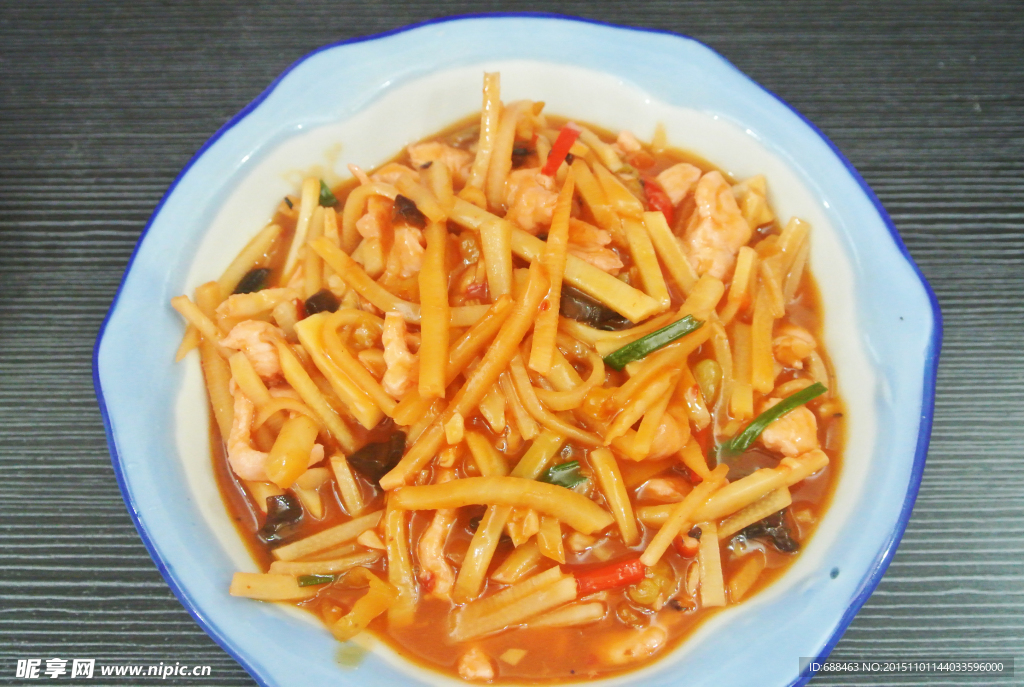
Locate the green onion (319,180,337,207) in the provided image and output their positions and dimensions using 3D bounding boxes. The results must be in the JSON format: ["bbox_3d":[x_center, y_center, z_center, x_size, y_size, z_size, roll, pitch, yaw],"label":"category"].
[{"bbox_3d":[-0.068,-0.054,0.468,0.008,0.006,0.012,-29,68,-14],"label":"green onion"}]

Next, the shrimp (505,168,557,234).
[{"bbox_3d":[0.007,-0.051,0.462,0.018,0.013,0.023,21,66,10],"label":"shrimp"}]

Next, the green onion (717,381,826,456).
[{"bbox_3d":[0.088,0.026,0.432,0.042,0.006,0.008,-30,68,-14],"label":"green onion"}]

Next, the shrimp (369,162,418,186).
[{"bbox_3d":[-0.044,-0.062,0.474,0.020,0.010,0.012,-7,64,-4],"label":"shrimp"}]

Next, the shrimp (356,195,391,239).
[{"bbox_3d":[-0.047,-0.043,0.435,0.013,0.010,0.014,-11,65,-6],"label":"shrimp"}]

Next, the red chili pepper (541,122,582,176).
[{"bbox_3d":[0.018,-0.071,0.469,0.006,0.004,0.021,22,66,10],"label":"red chili pepper"}]

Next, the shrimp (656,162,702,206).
[{"bbox_3d":[0.058,-0.055,0.446,0.015,0.009,0.013,14,65,6],"label":"shrimp"}]

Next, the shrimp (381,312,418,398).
[{"bbox_3d":[-0.038,0.004,0.433,0.013,0.012,0.031,0,64,-1],"label":"shrimp"}]

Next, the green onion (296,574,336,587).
[{"bbox_3d":[-0.059,0.071,0.384,0.012,0.003,0.003,-6,64,-4],"label":"green onion"}]

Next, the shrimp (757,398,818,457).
[{"bbox_3d":[0.094,0.029,0.432,0.021,0.013,0.018,33,68,15],"label":"shrimp"}]

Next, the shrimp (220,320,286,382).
[{"bbox_3d":[-0.088,0.003,0.437,0.022,0.013,0.017,34,68,15],"label":"shrimp"}]

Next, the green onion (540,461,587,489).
[{"bbox_3d":[0.017,0.043,0.426,0.016,0.006,0.009,-14,65,-7],"label":"green onion"}]

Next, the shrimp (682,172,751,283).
[{"bbox_3d":[0.070,-0.040,0.435,0.021,0.014,0.035,8,64,3],"label":"shrimp"}]

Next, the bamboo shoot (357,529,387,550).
[{"bbox_3d":[-0.043,0.059,0.390,0.009,0.004,0.005,22,66,10],"label":"bamboo shoot"}]

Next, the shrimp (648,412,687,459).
[{"bbox_3d":[0.048,0.029,0.399,0.015,0.011,0.015,5,64,2],"label":"shrimp"}]

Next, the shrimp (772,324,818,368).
[{"bbox_3d":[0.092,0.001,0.419,0.015,0.010,0.012,-6,64,-3],"label":"shrimp"}]

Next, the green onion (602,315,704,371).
[{"bbox_3d":[0.048,0.000,0.433,0.036,0.005,0.007,-25,67,-12],"label":"green onion"}]

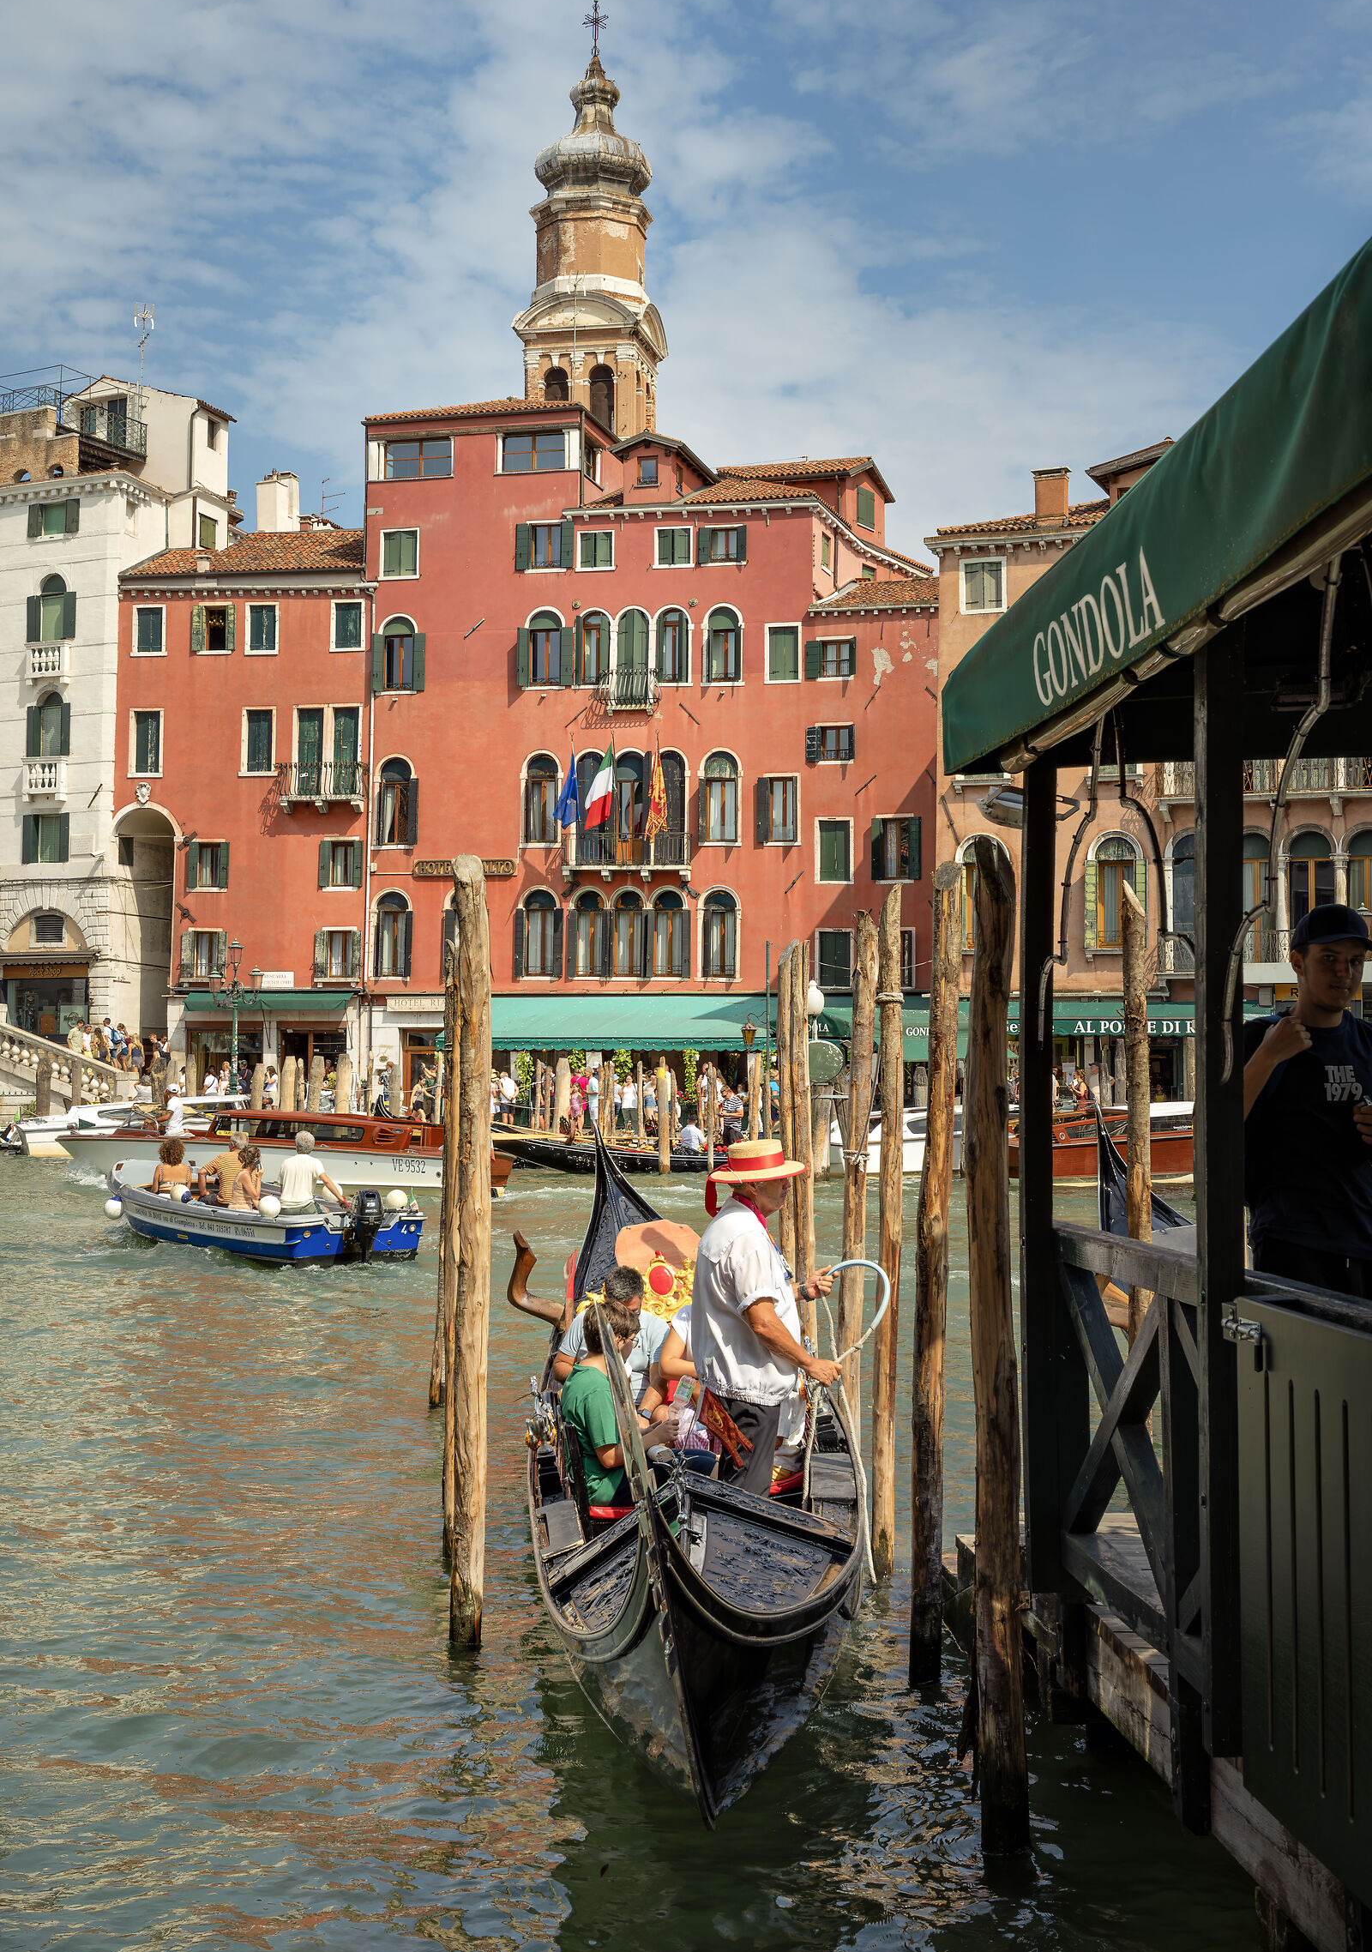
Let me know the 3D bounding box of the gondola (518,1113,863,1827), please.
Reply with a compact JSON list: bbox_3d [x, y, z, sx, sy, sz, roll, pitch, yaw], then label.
[{"bbox_3d":[-0.184,1.957,12.076,1.550,1.750,10.700,-5,-2,-3],"label":"gondola"}]

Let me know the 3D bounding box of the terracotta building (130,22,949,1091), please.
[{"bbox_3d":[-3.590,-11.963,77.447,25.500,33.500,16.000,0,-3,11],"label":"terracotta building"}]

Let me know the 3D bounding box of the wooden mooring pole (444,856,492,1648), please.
[{"bbox_3d":[-0.852,1.070,9.166,0.145,3.074,0.145,0,-3,-5],"label":"wooden mooring pole"}]

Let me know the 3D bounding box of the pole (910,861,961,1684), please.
[{"bbox_3d":[0.935,1.110,8.785,0.150,3.070,0.150,1,1,11],"label":"pole"}]

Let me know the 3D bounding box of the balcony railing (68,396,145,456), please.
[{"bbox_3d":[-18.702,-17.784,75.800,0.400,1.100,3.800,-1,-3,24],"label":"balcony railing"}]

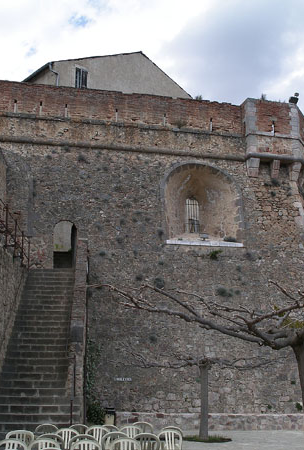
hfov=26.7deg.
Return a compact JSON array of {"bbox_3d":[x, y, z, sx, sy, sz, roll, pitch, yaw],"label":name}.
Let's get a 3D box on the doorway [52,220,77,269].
[{"bbox_3d":[-3.303,0.824,24.128,0.870,1.970,0.500,2,-14,-10],"label":"doorway"}]

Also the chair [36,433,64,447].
[{"bbox_3d":[-1.696,3.906,10.675,0.560,0.830,0.570,0,-14,2],"label":"chair"}]

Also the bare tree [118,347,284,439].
[{"bbox_3d":[1.548,5.201,19.974,5.190,2.790,4.410,0,-14,0],"label":"bare tree"}]

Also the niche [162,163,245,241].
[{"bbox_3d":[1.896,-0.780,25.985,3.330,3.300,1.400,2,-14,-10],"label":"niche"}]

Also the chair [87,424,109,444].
[{"bbox_3d":[-1.017,4.236,12.087,0.560,0.830,0.570,-3,-14,12],"label":"chair"}]

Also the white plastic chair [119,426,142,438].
[{"bbox_3d":[-0.407,4.230,12.037,0.560,0.830,0.570,0,-14,0],"label":"white plastic chair"}]

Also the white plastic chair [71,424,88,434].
[{"bbox_3d":[-1.481,4.471,13.007,0.560,0.830,0.570,0,-14,2],"label":"white plastic chair"}]

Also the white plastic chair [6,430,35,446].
[{"bbox_3d":[-2.290,3.995,11.065,0.560,0.830,0.570,6,-15,-24],"label":"white plastic chair"}]

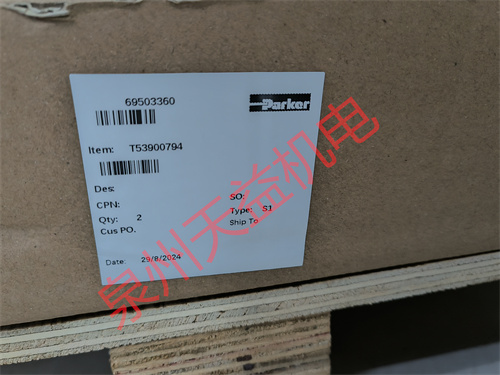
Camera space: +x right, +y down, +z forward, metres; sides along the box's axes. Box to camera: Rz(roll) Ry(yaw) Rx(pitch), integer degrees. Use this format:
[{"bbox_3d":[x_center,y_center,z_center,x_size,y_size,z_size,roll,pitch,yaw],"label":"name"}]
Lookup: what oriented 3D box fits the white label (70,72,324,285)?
[{"bbox_3d":[-0.020,-0.001,0.178,0.102,0.100,0.001,-3,25,-10],"label":"white label"}]

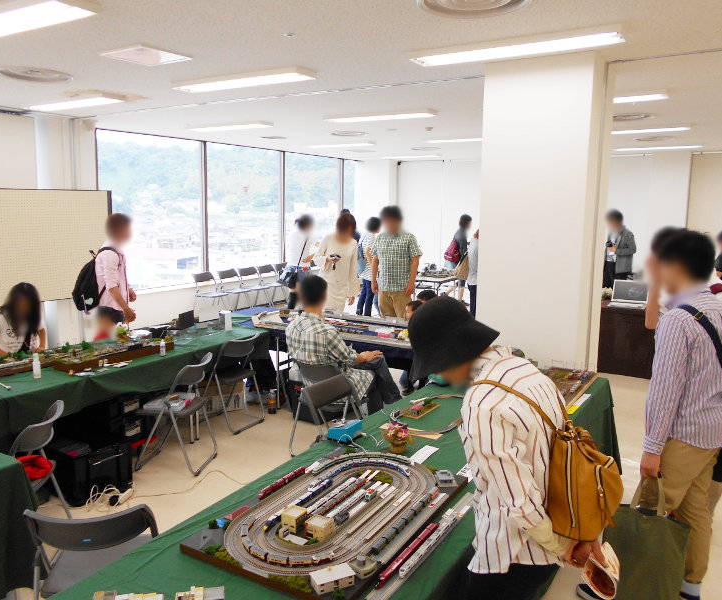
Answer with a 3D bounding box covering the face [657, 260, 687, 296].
[{"bbox_3d":[1.358,-0.098,2.620,0.140,0.180,0.140,6,11,33],"label":"face"}]

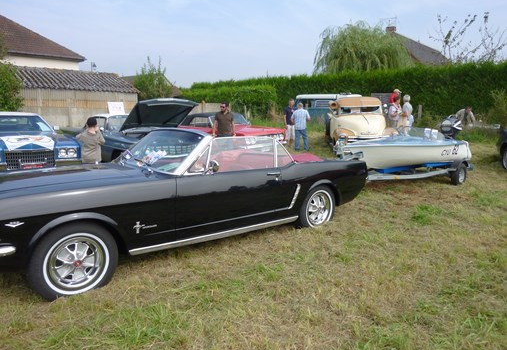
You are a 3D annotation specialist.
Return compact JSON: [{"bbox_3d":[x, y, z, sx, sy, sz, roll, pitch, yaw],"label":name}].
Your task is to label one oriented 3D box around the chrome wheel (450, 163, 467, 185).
[{"bbox_3d":[4.273,-0.004,7.620,0.490,0.490,0.160,-8,12,-41],"label":"chrome wheel"}]

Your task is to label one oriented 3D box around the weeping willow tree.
[{"bbox_3d":[8.229,-7.550,27.639,7.900,8.725,7.900,0,9,0],"label":"weeping willow tree"}]

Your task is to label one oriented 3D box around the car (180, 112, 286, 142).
[{"bbox_3d":[-1.290,-1.473,13.270,1.950,1.340,5.200,-8,13,-41],"label":"car"}]

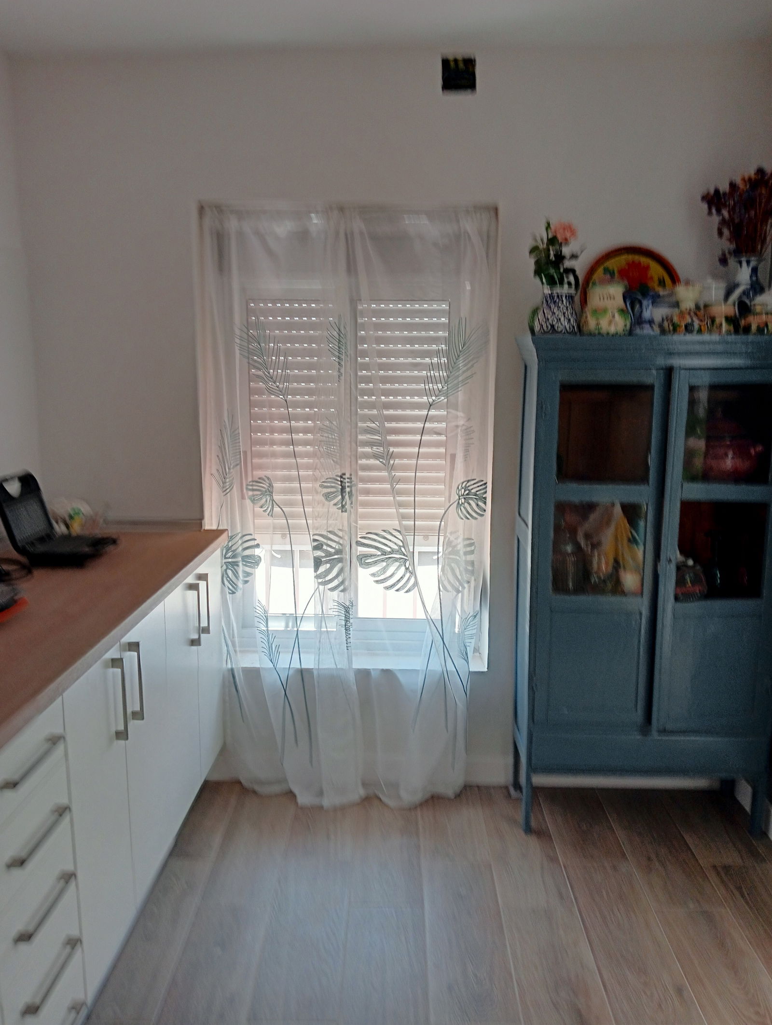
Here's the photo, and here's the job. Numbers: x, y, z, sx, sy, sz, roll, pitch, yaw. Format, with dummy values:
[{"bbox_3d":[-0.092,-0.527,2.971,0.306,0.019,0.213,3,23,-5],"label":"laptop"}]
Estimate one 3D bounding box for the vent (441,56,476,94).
[{"bbox_3d":[0.229,-1.376,2.609,0.110,0.108,0.020,1,9,1],"label":"vent"}]

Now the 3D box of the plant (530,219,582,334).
[{"bbox_3d":[0.510,-0.702,2.497,0.156,0.337,0.150,1,9,1],"label":"plant"}]

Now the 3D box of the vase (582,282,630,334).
[{"bbox_3d":[0.667,-0.615,2.515,0.151,0.163,0.144,1,9,1],"label":"vase"}]

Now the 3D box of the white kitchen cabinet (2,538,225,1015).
[{"bbox_3d":[-0.903,0.676,2.086,0.613,0.879,1.727,1,9,1],"label":"white kitchen cabinet"}]

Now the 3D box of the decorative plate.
[{"bbox_3d":[0.771,-0.704,2.623,0.317,0.317,0.030,1,-7,1],"label":"decorative plate"}]

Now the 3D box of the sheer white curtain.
[{"bbox_3d":[-0.132,0.008,2.764,0.968,1.990,0.200,1,9,1],"label":"sheer white curtain"}]

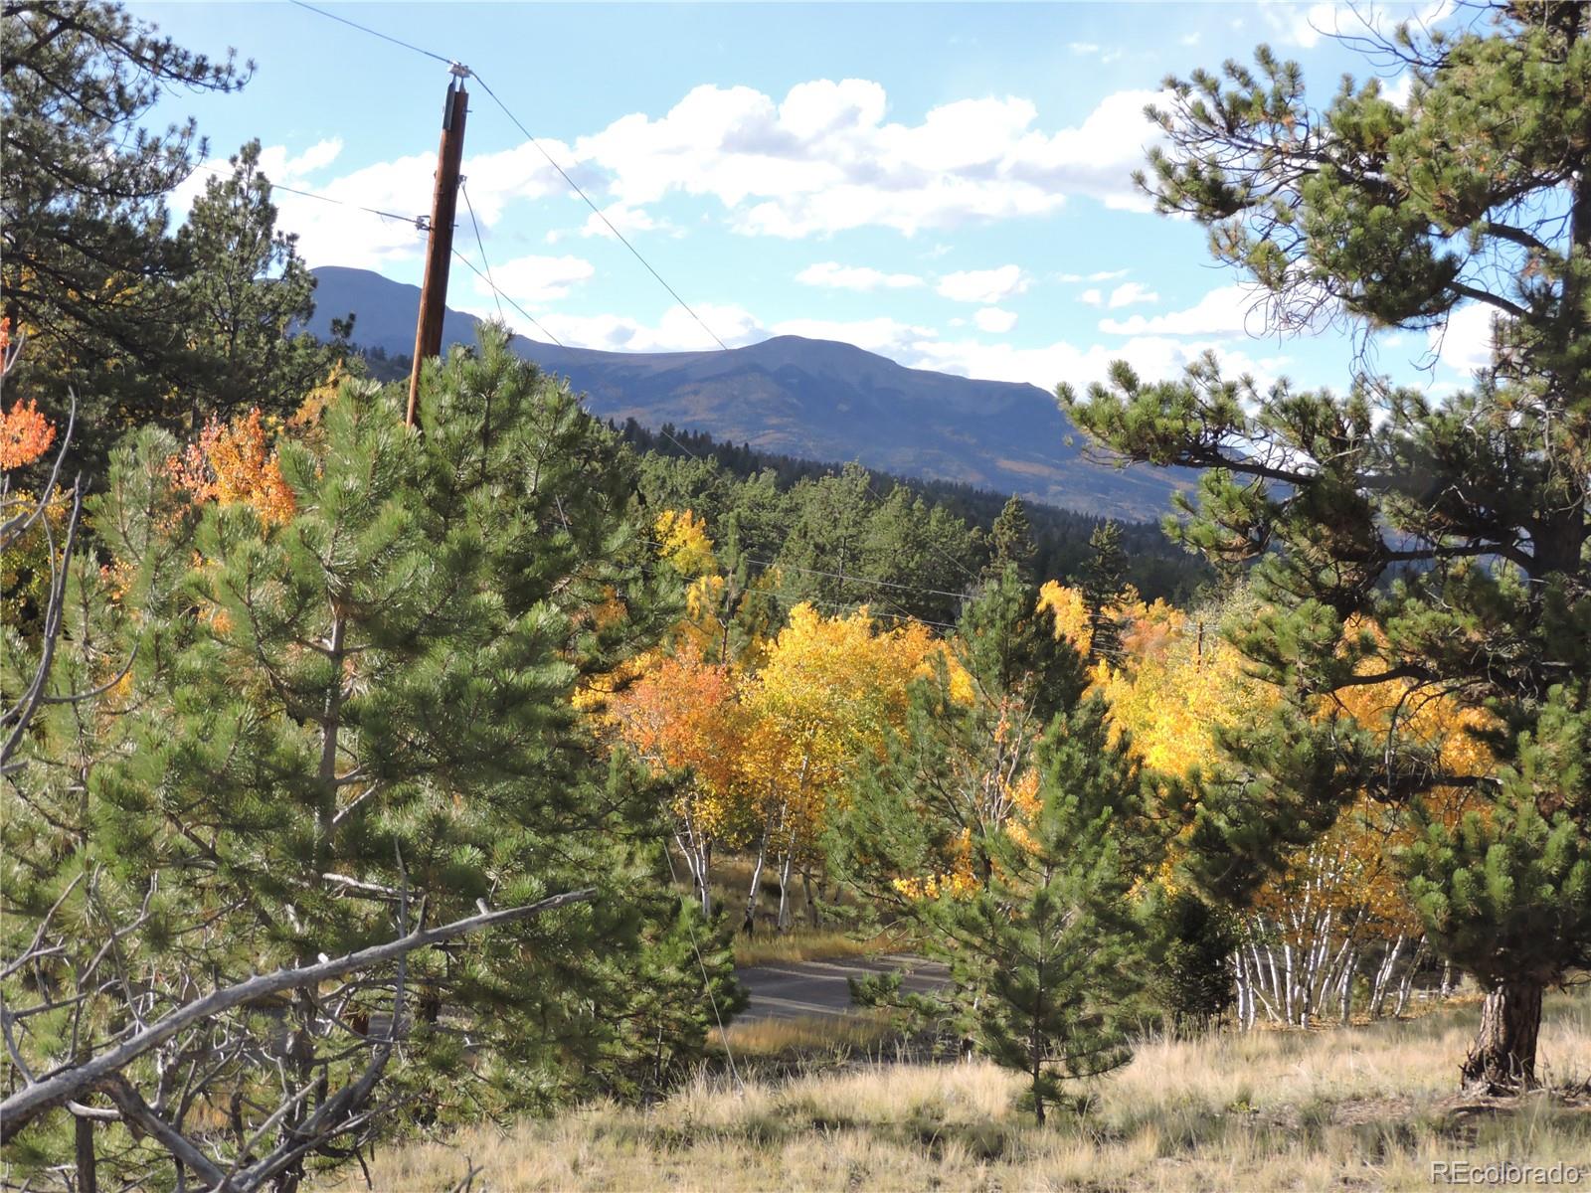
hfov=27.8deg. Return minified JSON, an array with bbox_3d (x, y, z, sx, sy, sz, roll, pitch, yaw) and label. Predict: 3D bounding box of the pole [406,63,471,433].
[{"bbox_3d":[-3.460,-0.250,28.500,0.300,8.900,0.300,7,0,0],"label":"pole"}]

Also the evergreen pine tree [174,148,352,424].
[{"bbox_3d":[-9.000,-1.600,52.000,4.000,11.500,4.000,4,0,0],"label":"evergreen pine tree"}]

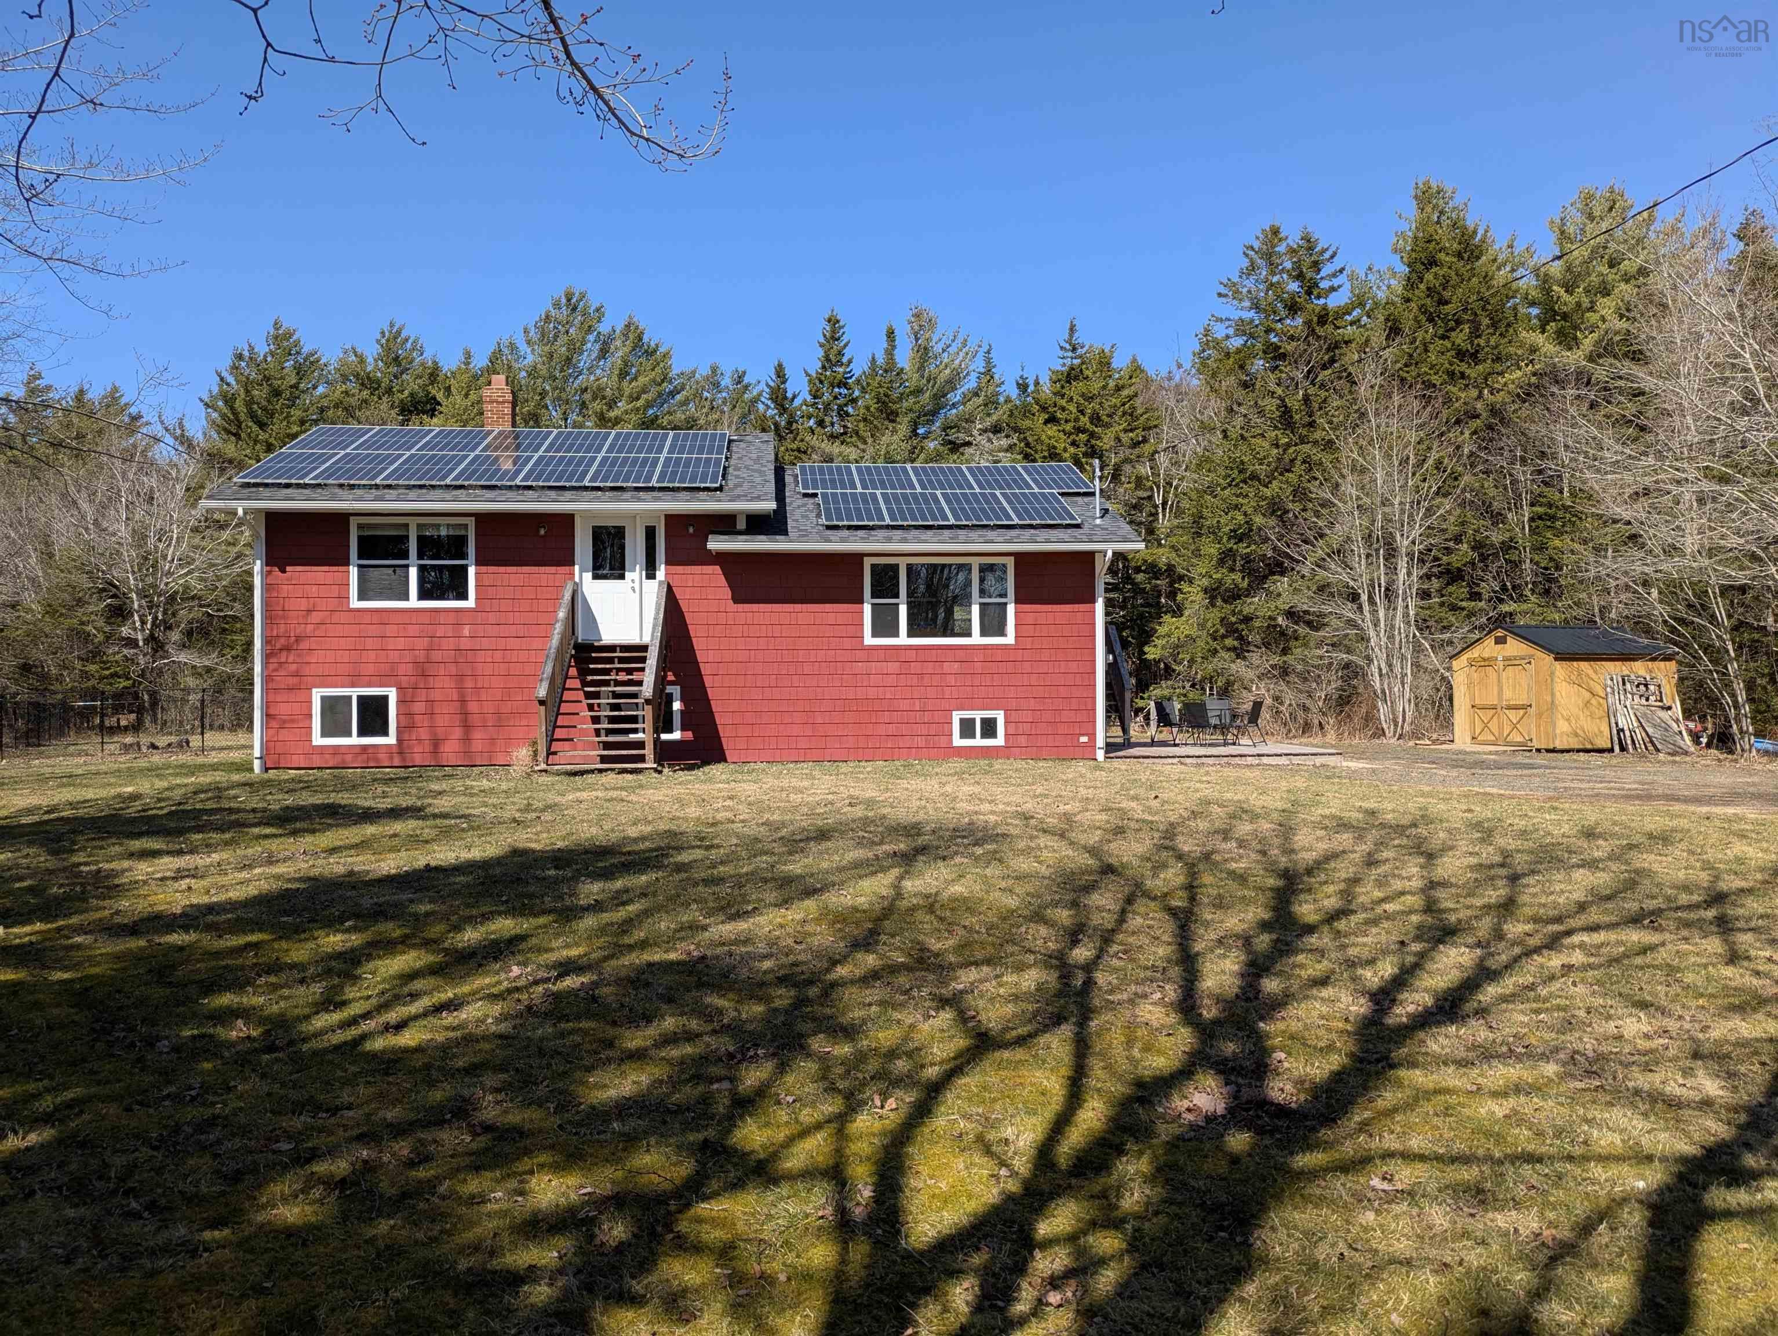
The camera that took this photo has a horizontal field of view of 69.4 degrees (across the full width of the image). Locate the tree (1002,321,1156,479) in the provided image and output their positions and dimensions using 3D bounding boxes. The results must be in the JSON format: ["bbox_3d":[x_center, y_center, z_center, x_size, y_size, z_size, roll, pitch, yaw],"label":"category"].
[{"bbox_3d":[5.740,-4.452,39.032,4.900,12.230,4.900,0,0,0],"label":"tree"}]

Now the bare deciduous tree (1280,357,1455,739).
[{"bbox_3d":[10.791,-2.708,29.019,4.000,8.660,4.000,0,0,0],"label":"bare deciduous tree"}]

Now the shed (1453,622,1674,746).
[{"bbox_3d":[14.098,0.346,26.885,3.750,2.470,2.550,0,0,-25],"label":"shed"}]

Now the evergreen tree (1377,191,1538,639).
[{"bbox_3d":[14.996,-5.671,34.041,4.400,14.630,4.400,0,0,0],"label":"evergreen tree"}]

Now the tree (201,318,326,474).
[{"bbox_3d":[-18.522,-4.320,38.031,4.200,12.110,4.200,0,0,0],"label":"tree"}]

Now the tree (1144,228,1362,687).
[{"bbox_3d":[8.889,-4.651,31.533,5.200,12.490,5.200,0,0,0],"label":"tree"}]

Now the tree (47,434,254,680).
[{"bbox_3d":[-18.787,-2.057,32.515,5.200,7.510,5.000,0,0,0],"label":"tree"}]

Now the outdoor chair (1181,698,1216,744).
[{"bbox_3d":[5.923,1.016,24.493,0.580,0.900,0.650,0,0,30],"label":"outdoor chair"}]

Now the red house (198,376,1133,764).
[{"bbox_3d":[-3.457,-1.921,23.769,14.230,6.930,9.700,0,0,-6],"label":"red house"}]

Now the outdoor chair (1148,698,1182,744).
[{"bbox_3d":[5.253,1.028,24.393,0.650,0.900,0.580,0,0,-10],"label":"outdoor chair"}]

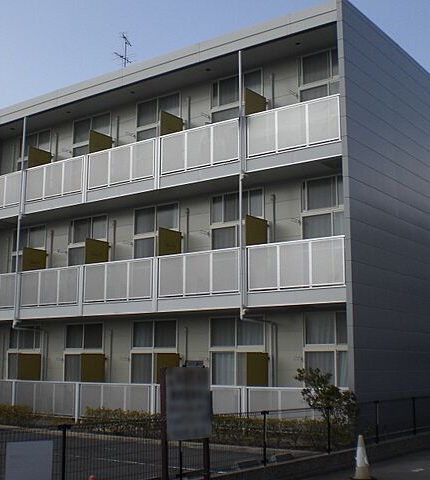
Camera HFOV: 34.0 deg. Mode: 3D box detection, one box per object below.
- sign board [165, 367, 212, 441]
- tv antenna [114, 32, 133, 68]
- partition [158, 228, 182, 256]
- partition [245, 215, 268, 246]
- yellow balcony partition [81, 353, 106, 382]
[{"bbox_3d":[-0.349,2.180,9.350,0.700,0.950,0.050,7,-12,-35],"label":"sign board"},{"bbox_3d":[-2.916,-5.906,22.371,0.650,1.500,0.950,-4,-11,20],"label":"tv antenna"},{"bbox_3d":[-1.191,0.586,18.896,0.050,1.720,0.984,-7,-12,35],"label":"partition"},{"bbox_3d":[1.052,0.297,17.338,0.050,1.720,0.997,-7,-12,35],"label":"partition"},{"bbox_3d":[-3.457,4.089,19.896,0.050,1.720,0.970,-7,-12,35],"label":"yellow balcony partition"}]

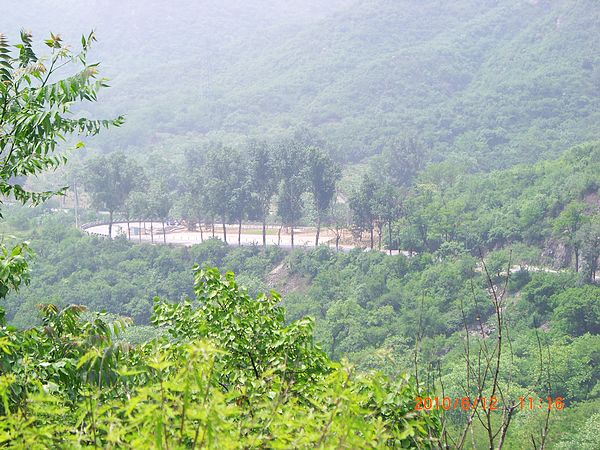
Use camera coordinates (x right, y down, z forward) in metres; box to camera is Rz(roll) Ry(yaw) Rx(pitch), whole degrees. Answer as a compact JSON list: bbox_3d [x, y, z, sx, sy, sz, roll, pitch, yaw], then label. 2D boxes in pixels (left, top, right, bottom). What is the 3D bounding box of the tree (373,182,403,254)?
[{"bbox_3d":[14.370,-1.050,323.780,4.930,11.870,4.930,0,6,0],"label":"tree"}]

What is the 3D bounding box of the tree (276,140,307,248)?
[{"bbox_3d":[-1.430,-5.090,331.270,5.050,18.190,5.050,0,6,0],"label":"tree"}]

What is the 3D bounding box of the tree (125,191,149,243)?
[{"bbox_3d":[-28.180,-1.460,340.030,4.140,9.000,4.140,0,6,0],"label":"tree"}]

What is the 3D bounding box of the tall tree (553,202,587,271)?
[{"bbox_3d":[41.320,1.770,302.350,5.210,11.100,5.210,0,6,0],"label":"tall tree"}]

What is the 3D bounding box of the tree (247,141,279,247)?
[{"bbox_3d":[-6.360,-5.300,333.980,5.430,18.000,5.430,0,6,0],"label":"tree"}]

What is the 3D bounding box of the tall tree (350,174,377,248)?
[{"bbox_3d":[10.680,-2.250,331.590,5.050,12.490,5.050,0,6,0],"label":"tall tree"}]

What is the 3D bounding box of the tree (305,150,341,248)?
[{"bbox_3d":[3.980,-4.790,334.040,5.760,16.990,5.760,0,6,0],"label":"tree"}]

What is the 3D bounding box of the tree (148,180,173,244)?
[{"bbox_3d":[-23.840,-2.120,337.130,4.100,10.980,4.100,0,6,0],"label":"tree"}]

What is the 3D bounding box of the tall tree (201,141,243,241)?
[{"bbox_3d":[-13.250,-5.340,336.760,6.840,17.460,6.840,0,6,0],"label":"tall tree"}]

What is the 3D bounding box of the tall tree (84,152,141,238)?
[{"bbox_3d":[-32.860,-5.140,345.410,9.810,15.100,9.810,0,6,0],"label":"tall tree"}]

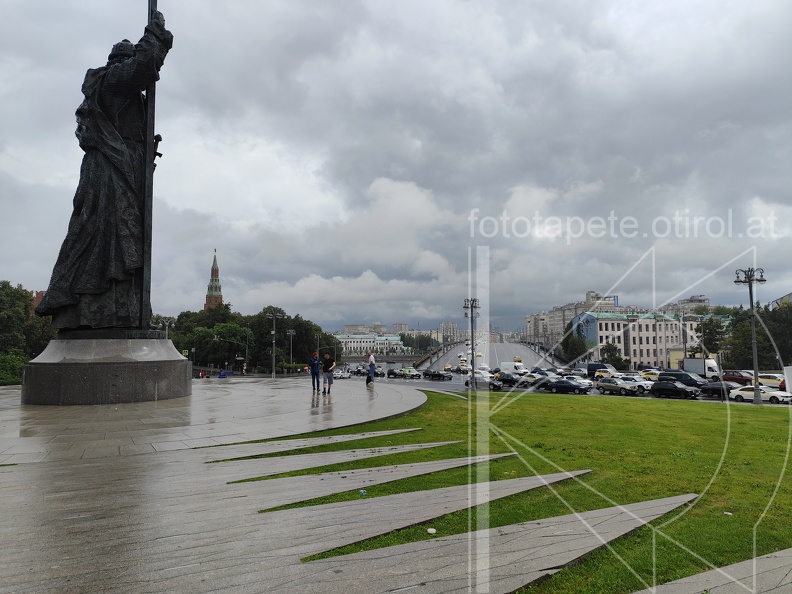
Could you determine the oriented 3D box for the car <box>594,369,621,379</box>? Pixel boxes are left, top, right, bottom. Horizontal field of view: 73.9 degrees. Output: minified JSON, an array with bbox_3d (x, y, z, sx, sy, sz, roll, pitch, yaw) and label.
[{"bbox_3d":[30.228,11.057,74.500,4.300,1.530,1.780,-5,-6,42],"label":"car"}]

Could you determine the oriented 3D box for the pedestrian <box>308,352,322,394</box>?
[{"bbox_3d":[-3.550,3.291,23.205,0.560,1.750,0.400,2,-6,-30],"label":"pedestrian"}]

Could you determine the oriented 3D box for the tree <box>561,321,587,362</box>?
[{"bbox_3d":[47.643,12.345,141.440,7.000,12.060,7.200,-1,-4,10],"label":"tree"}]

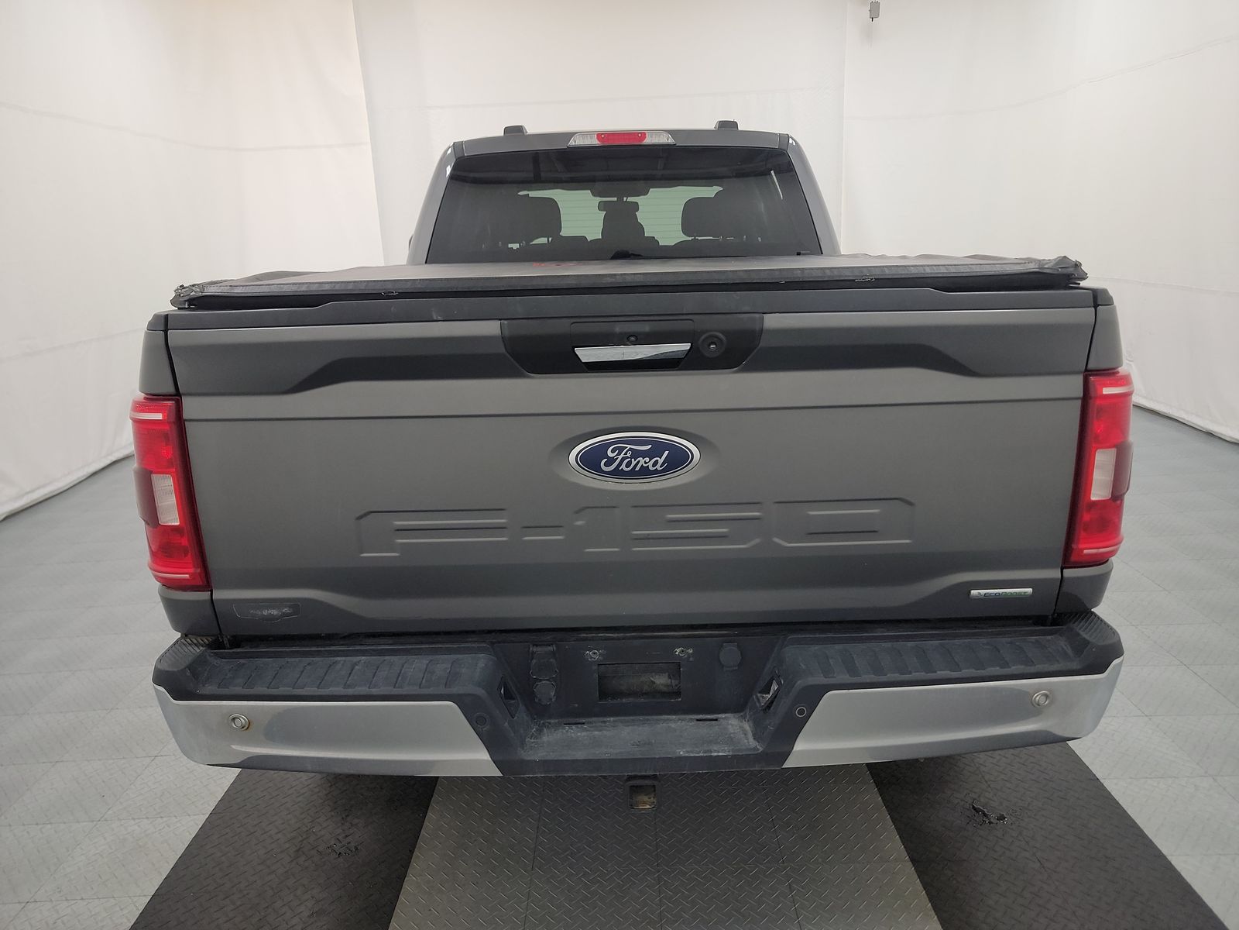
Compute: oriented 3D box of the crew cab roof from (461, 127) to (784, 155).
[{"bbox_3d":[0.005,-1.497,4.178,1.360,0.130,1.720,-2,15,0],"label":"crew cab roof"}]

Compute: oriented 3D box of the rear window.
[{"bbox_3d":[0.013,-1.015,3.352,1.530,0.470,0.100,-2,-1,0],"label":"rear window"}]

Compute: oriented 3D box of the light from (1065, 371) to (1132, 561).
[{"bbox_3d":[0.937,-0.001,1.709,0.145,0.400,0.160,-2,15,0],"label":"light"}]

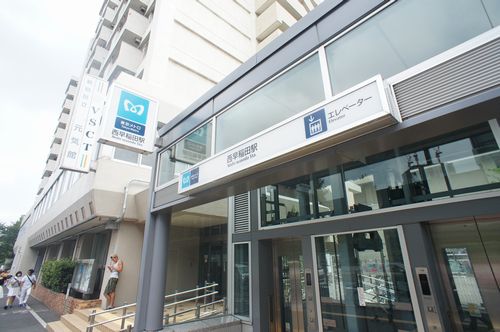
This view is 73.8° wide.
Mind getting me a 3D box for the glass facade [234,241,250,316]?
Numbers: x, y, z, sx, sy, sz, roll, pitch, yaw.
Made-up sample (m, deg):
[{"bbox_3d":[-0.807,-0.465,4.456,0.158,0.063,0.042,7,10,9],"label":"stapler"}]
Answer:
[{"bbox_3d":[-0.151,2.470,7.273,0.050,1.485,0.514,17,-26,-38],"label":"glass facade"}]

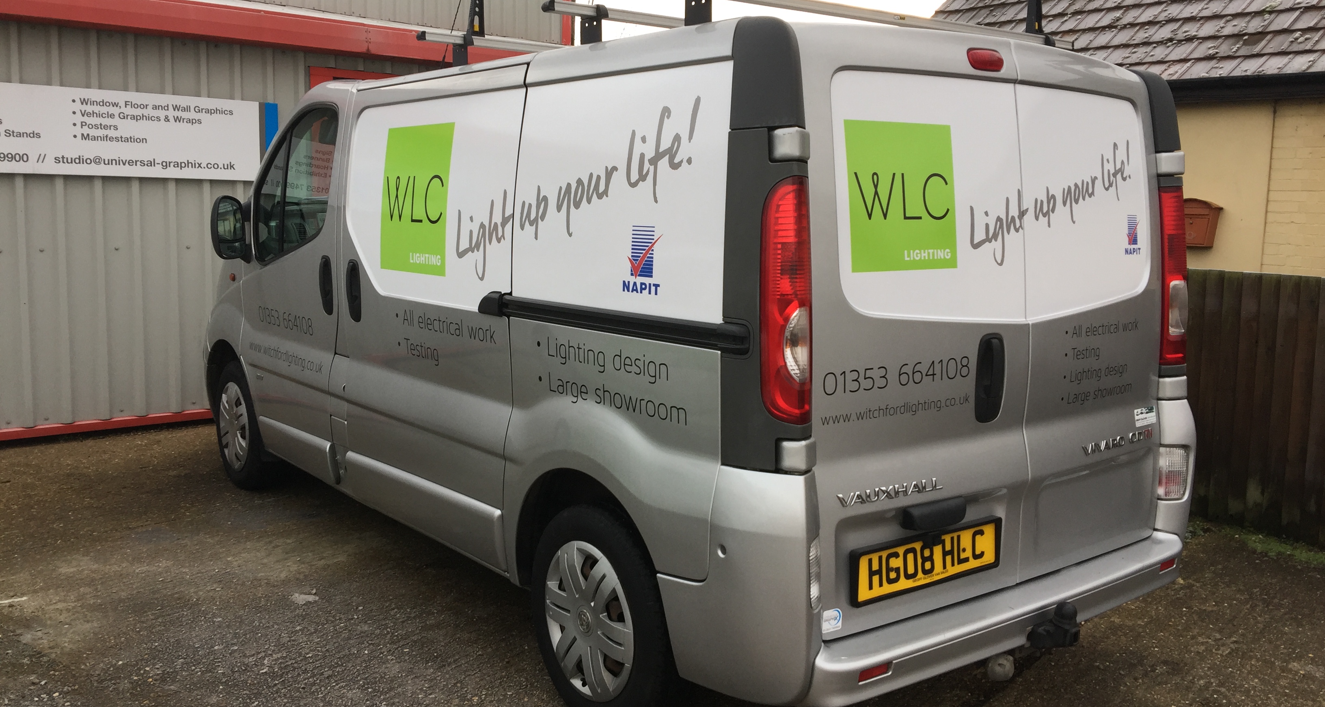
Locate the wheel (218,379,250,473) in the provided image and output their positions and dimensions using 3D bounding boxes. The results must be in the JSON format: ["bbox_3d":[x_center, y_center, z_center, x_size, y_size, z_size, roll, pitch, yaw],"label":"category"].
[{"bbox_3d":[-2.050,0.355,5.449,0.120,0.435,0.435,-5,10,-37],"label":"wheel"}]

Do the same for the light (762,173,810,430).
[{"bbox_3d":[0.266,-0.111,2.419,0.125,0.540,0.090,-5,6,-37],"label":"light"}]

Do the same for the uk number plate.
[{"bbox_3d":[0.655,0.506,2.738,0.535,0.128,0.025,-5,7,-37],"label":"uk number plate"}]

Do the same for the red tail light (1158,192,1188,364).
[{"bbox_3d":[1.553,-0.234,3.401,0.125,0.540,0.090,-5,6,-37],"label":"red tail light"}]

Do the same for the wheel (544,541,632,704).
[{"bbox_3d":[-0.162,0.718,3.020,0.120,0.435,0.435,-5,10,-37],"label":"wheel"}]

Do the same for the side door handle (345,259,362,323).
[{"bbox_3d":[-1.121,-0.226,4.035,0.038,0.225,0.075,-5,10,-37],"label":"side door handle"}]

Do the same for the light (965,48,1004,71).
[{"bbox_3d":[0.812,-0.738,2.790,0.142,0.052,0.027,-5,-1,-37],"label":"light"}]

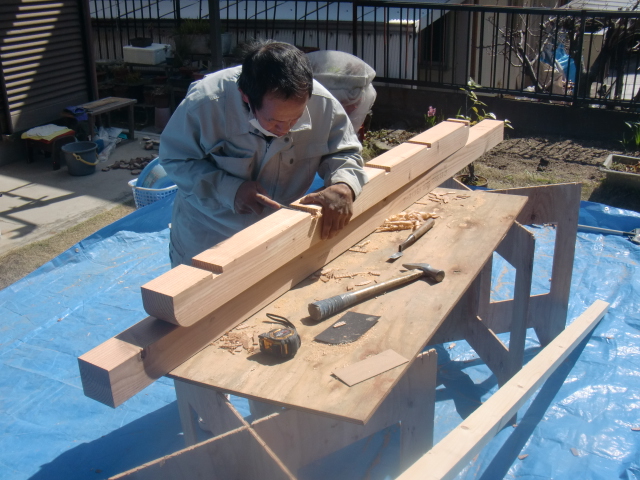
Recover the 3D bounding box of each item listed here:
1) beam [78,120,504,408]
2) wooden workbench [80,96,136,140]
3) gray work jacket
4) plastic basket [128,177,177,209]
[{"bbox_3d":[0.179,-0.110,2.362,0.090,0.090,2.381,13,27,30],"label":"beam"},{"bbox_3d":[-1.908,-1.007,6.184,0.310,0.370,0.600,10,26,26],"label":"wooden workbench"},{"bbox_3d":[-0.176,-0.230,2.110,0.560,0.570,0.420,-14,44,-27],"label":"gray work jacket"},{"bbox_3d":[-1.065,-0.272,4.600,0.420,0.210,0.390,-1,23,1],"label":"plastic basket"}]

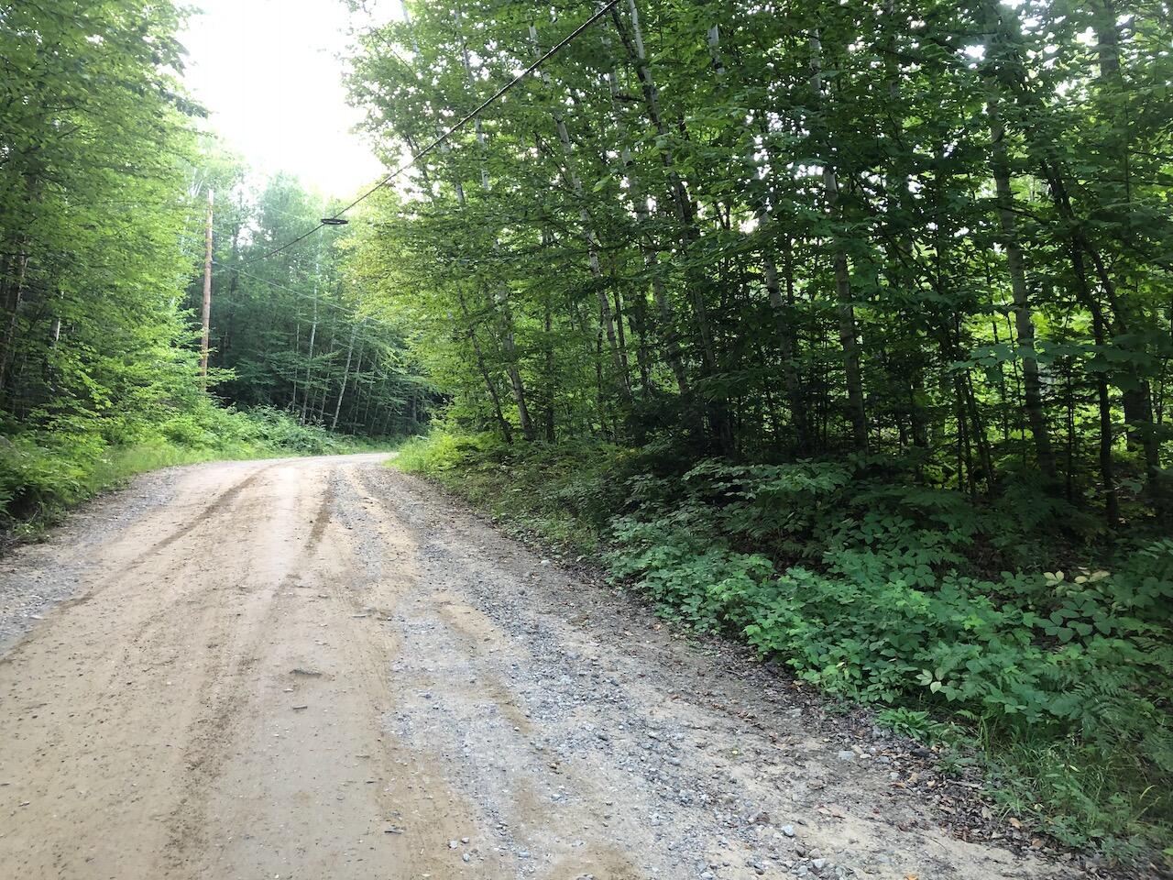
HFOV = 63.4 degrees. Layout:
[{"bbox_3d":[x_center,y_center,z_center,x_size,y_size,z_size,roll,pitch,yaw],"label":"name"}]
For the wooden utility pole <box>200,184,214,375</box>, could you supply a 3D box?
[{"bbox_3d":[-12.613,-4.122,31.500,0.250,8.600,0.250,2,-2,-22],"label":"wooden utility pole"}]

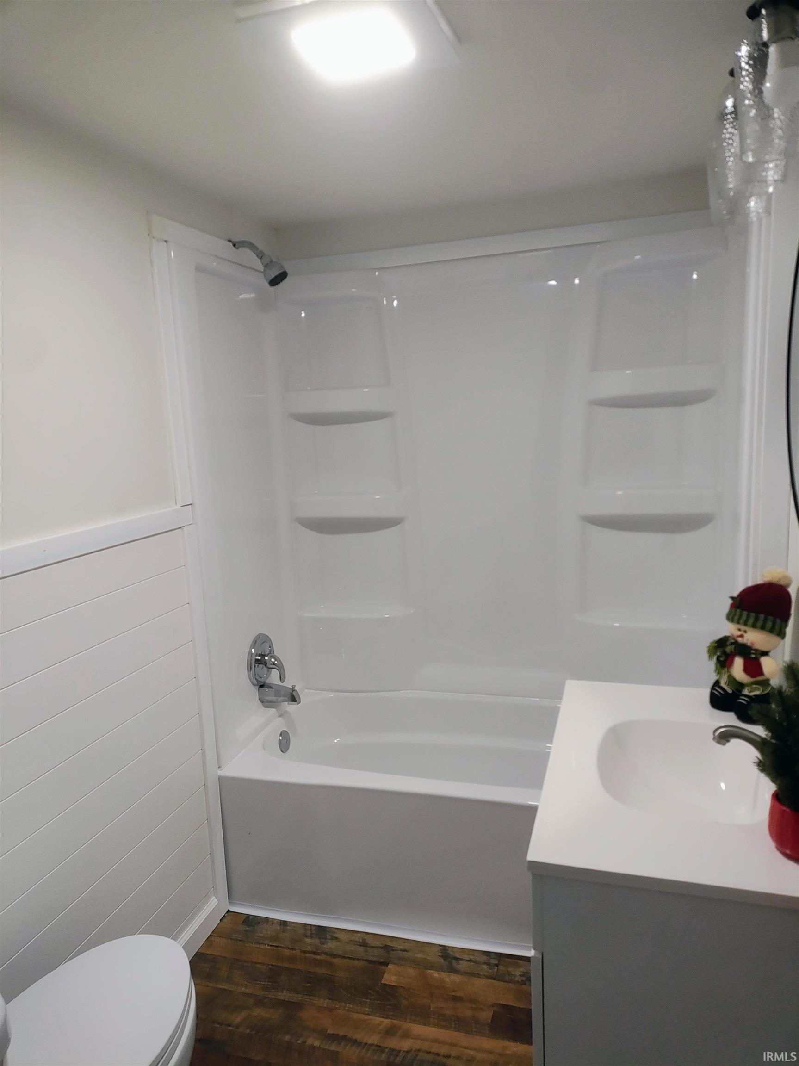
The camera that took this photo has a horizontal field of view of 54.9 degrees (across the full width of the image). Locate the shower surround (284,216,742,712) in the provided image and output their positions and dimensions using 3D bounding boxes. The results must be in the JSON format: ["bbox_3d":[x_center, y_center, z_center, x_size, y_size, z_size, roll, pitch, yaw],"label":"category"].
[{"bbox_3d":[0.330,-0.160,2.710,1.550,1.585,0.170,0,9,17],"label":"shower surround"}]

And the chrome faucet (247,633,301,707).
[{"bbox_3d":[-0.403,0.461,2.595,0.135,0.250,0.172,0,9,17],"label":"chrome faucet"}]

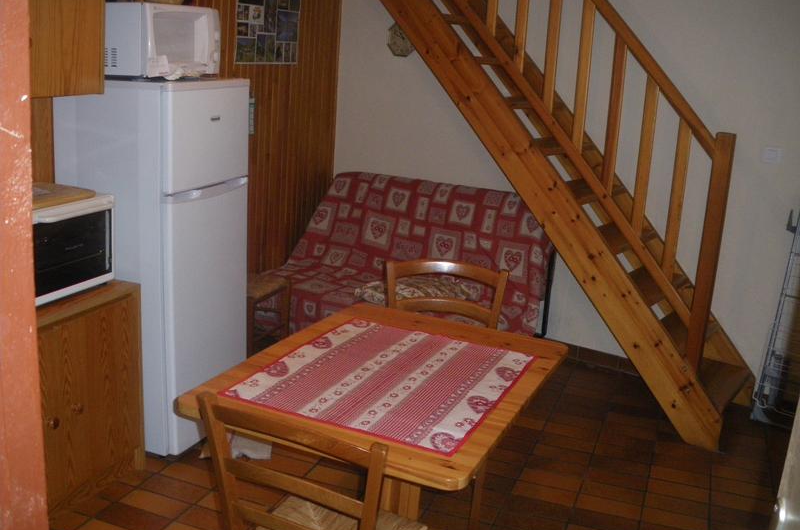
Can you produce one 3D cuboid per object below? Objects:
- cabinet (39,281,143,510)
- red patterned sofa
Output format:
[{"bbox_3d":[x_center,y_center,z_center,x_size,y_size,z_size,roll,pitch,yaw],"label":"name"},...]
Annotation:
[{"bbox_3d":[-1.294,0.446,2.768,0.540,0.730,0.810,9,14,19],"label":"cabinet"},{"bbox_3d":[0.025,0.072,4.325,1.380,0.920,0.905,9,14,19],"label":"red patterned sofa"}]

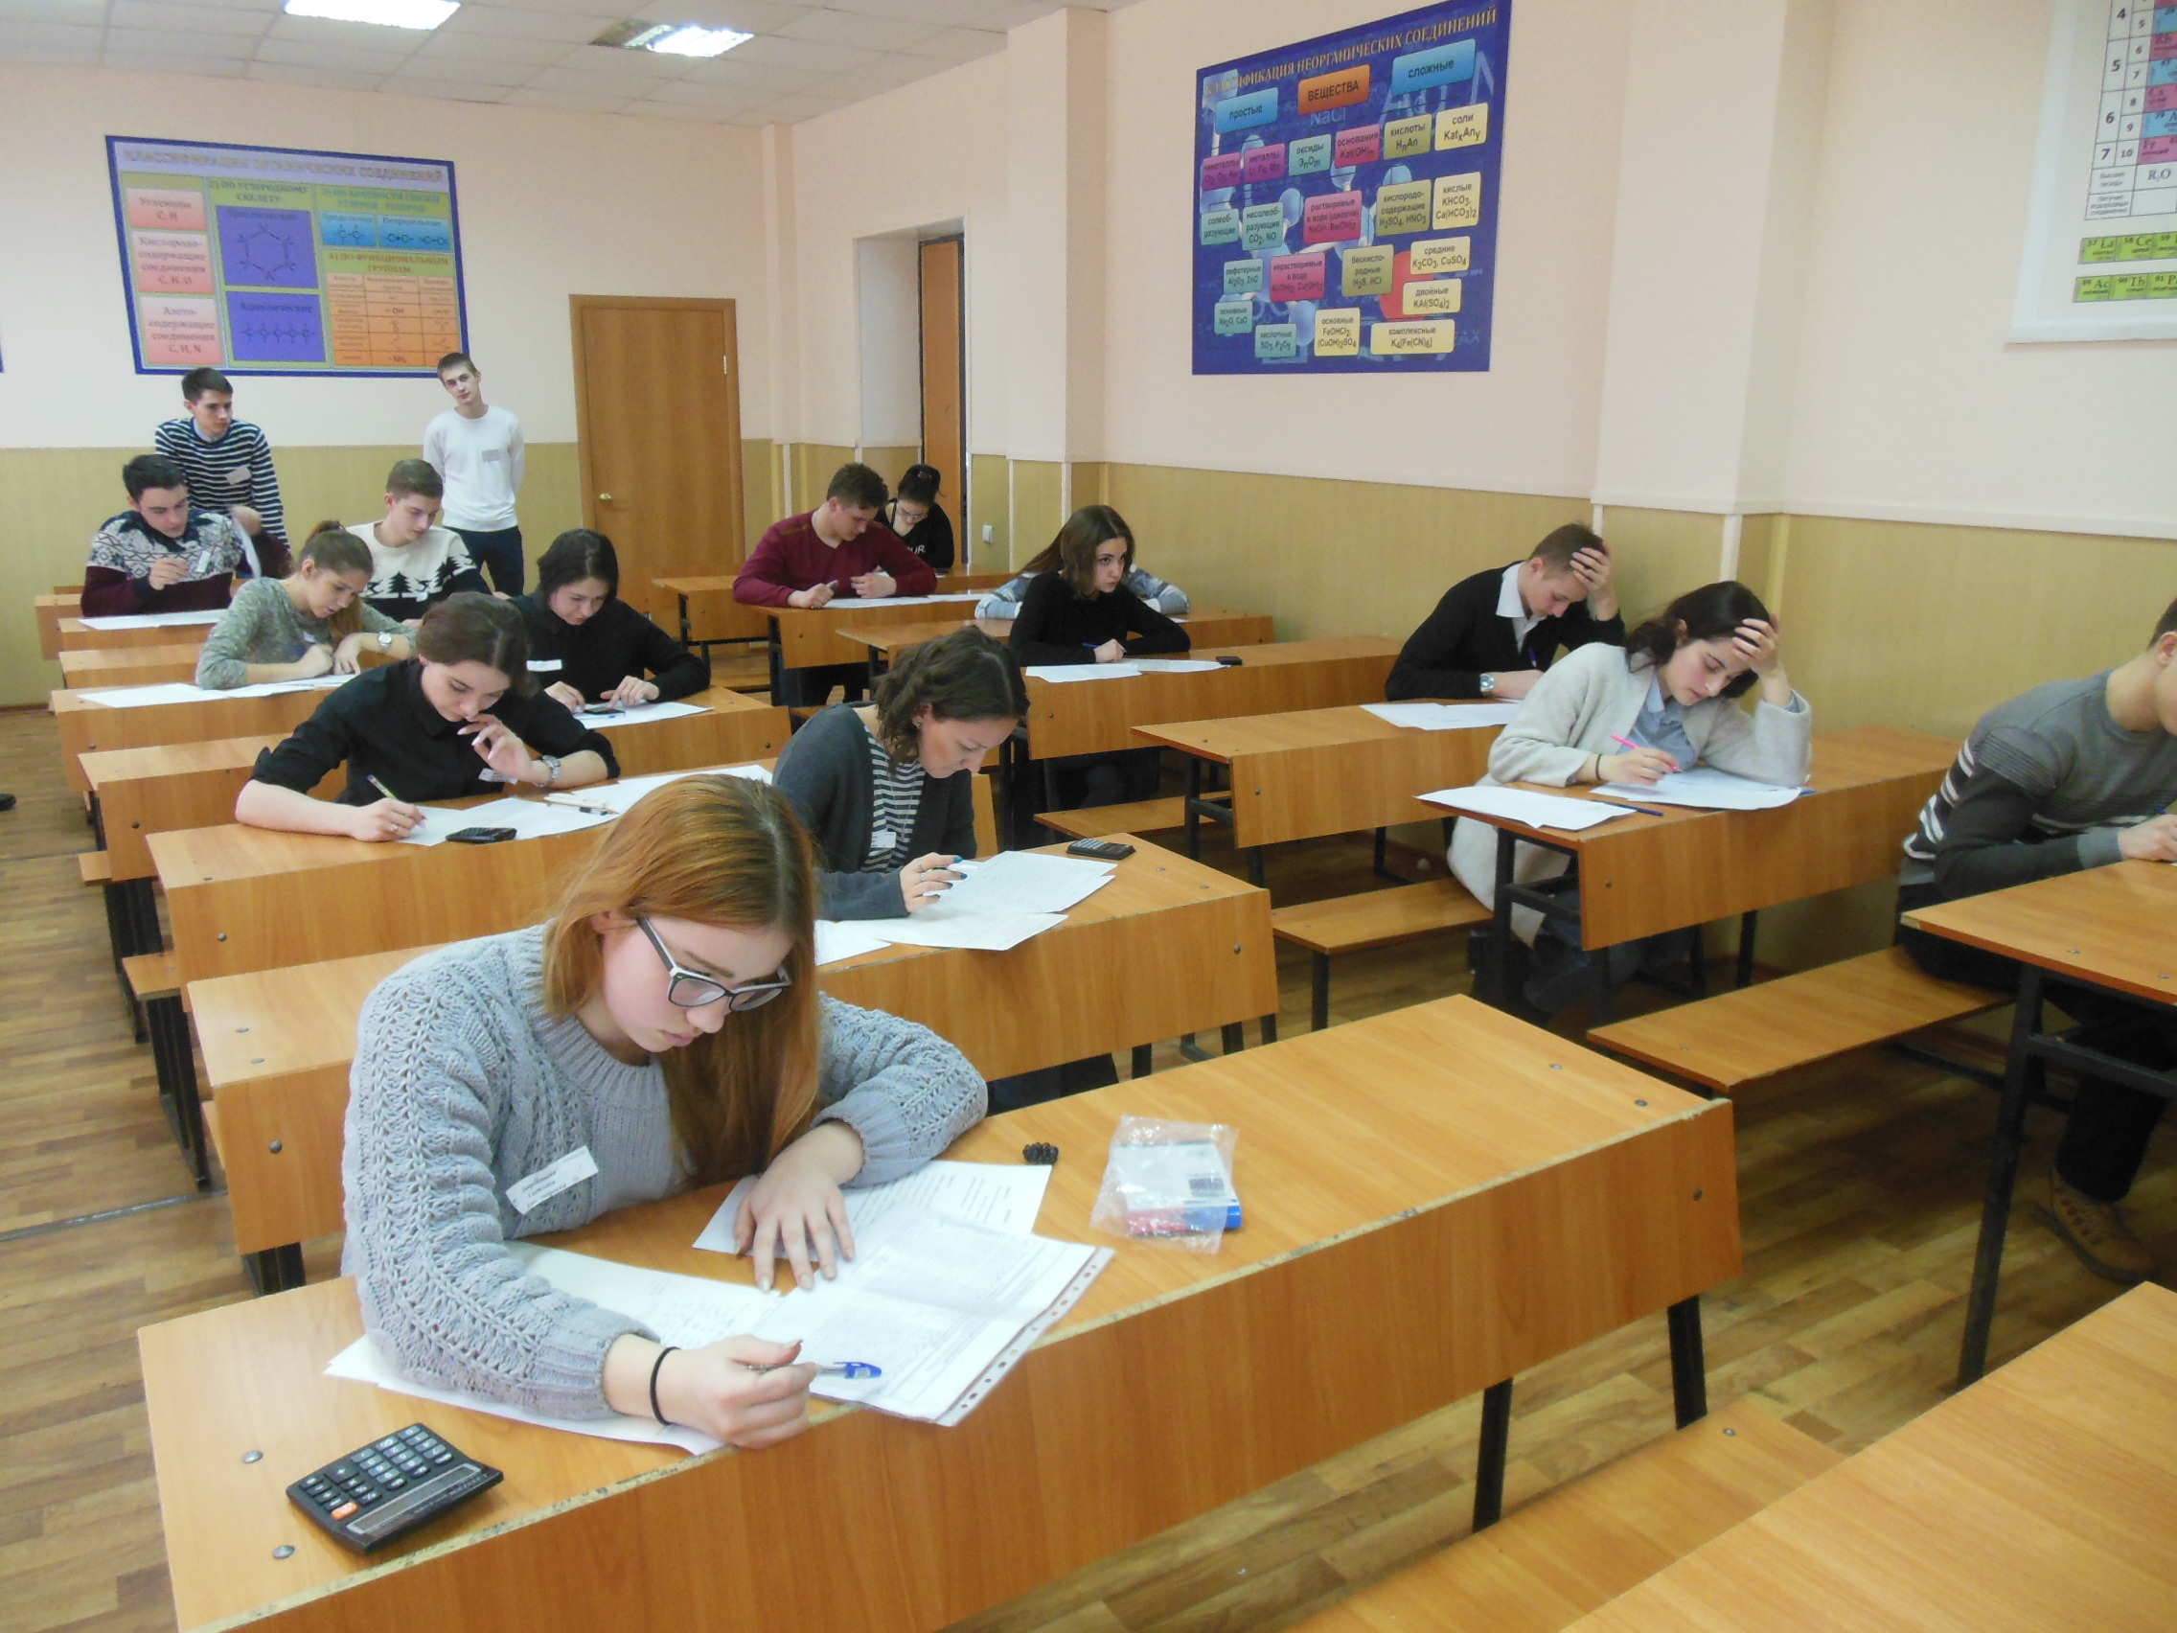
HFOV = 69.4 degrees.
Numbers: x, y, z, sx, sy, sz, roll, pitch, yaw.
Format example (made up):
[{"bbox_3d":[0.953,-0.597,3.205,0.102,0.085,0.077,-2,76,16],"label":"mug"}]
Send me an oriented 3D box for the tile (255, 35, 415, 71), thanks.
[{"bbox_3d":[-3.503,-3.527,7.301,0.600,0.020,0.600,-8,17,-30],"label":"tile"}]

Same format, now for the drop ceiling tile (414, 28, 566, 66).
[{"bbox_3d":[-2.668,-3.467,7.108,0.600,0.020,0.600,-8,17,-30],"label":"drop ceiling tile"}]

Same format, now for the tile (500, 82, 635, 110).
[{"bbox_3d":[-2.724,-3.759,8.255,0.600,0.020,0.500,-8,17,-31],"label":"tile"}]

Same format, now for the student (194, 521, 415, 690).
[{"bbox_3d":[-2.213,-0.250,4.516,0.590,1.180,0.720,-11,18,-38],"label":"student"}]

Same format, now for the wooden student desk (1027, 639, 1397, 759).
[{"bbox_3d":[0.406,-0.118,4.986,1.535,0.765,0.420,-8,17,-31],"label":"wooden student desk"}]

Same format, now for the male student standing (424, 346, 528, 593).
[{"bbox_3d":[-3.204,-1.524,8.275,0.510,1.760,0.310,-9,17,-33],"label":"male student standing"}]

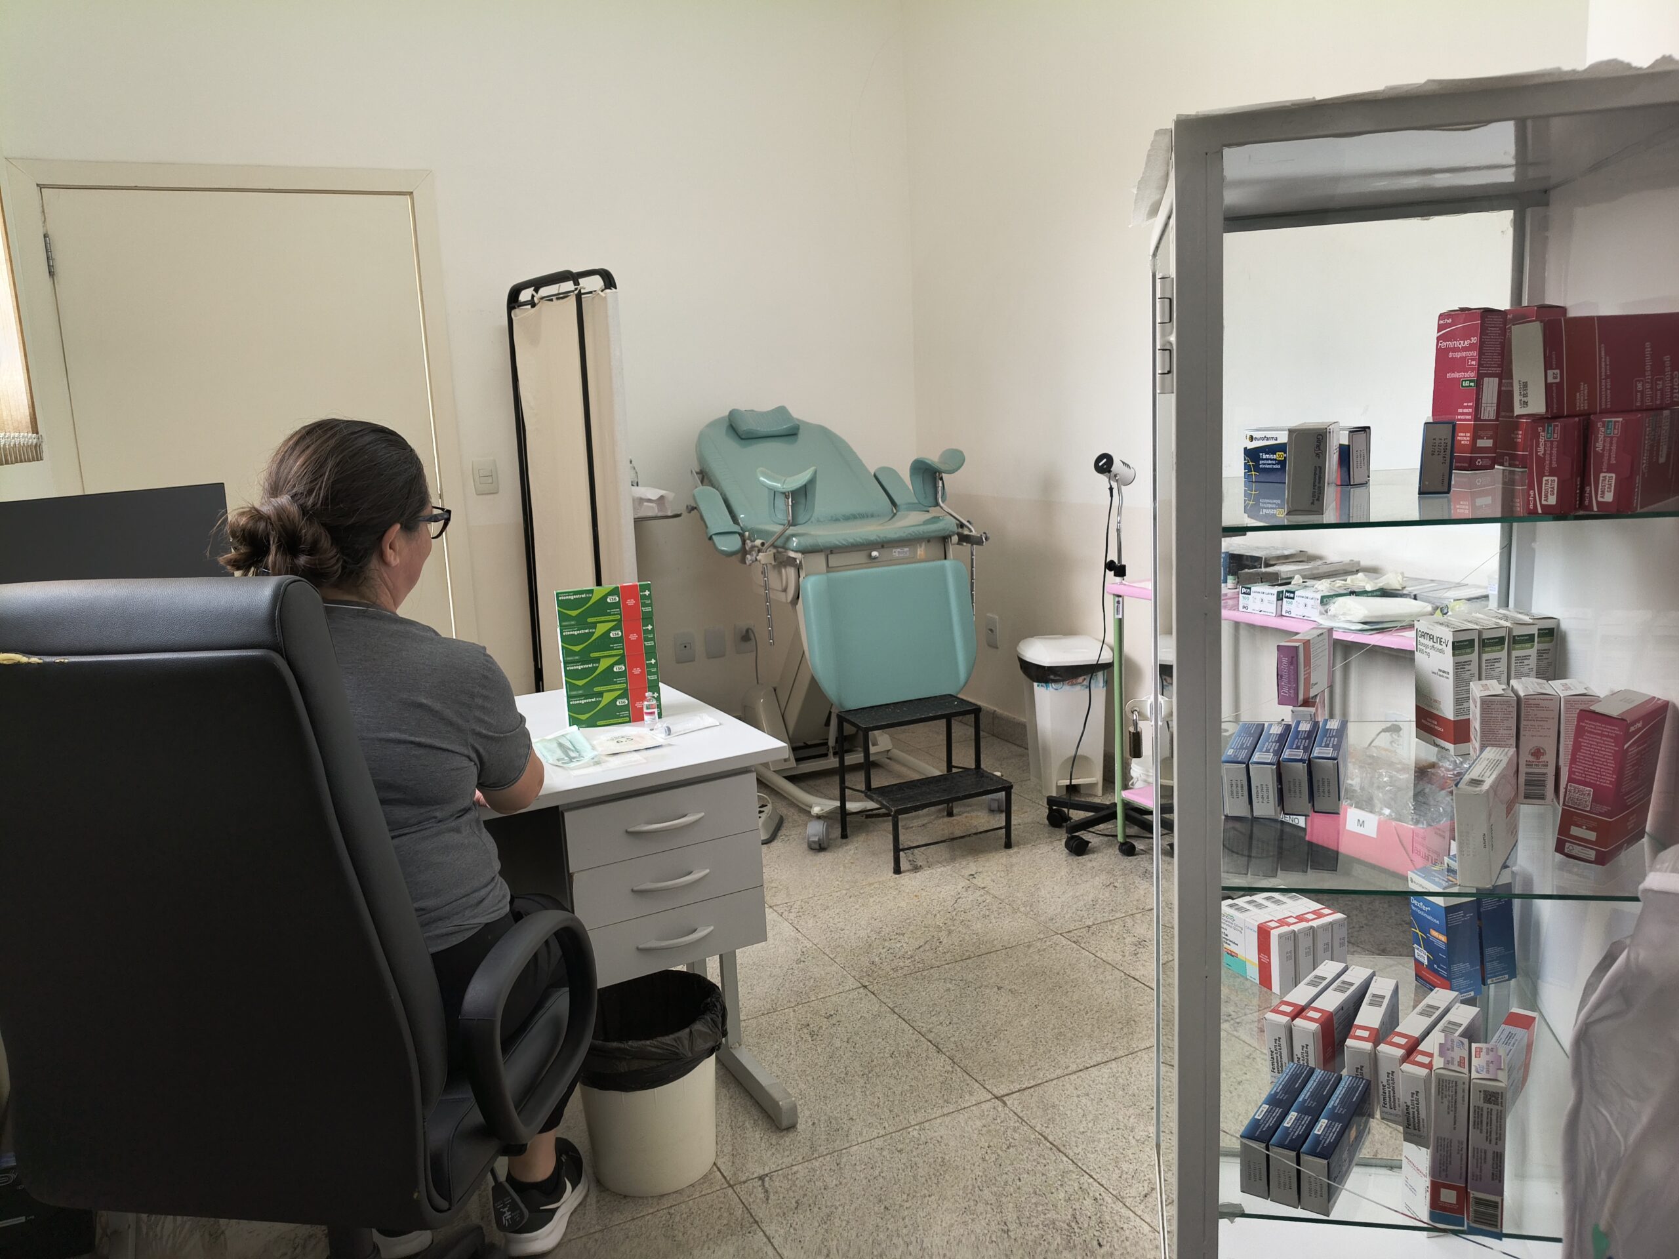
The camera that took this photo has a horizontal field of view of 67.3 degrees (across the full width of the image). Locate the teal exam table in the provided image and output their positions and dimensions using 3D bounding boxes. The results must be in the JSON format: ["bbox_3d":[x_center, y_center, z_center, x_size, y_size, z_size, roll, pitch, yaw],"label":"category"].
[{"bbox_3d":[-0.044,-0.096,4.322,0.870,1.335,1.170,-8,11,-25],"label":"teal exam table"}]

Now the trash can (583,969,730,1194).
[{"bbox_3d":[-0.334,0.815,2.253,0.275,0.302,0.275,-3,10,0],"label":"trash can"}]

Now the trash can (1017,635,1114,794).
[{"bbox_3d":[0.767,0.297,4.293,0.250,0.500,0.320,-3,10,-5],"label":"trash can"}]

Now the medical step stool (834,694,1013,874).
[{"bbox_3d":[0.256,0.456,3.838,0.410,0.394,0.370,-8,11,-25],"label":"medical step stool"}]

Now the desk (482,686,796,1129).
[{"bbox_3d":[-0.797,0.603,2.305,1.250,0.742,0.710,-8,12,-29],"label":"desk"}]

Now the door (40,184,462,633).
[{"bbox_3d":[-1.899,-0.389,4.262,1.085,2.100,0.060,-8,11,-25],"label":"door"}]

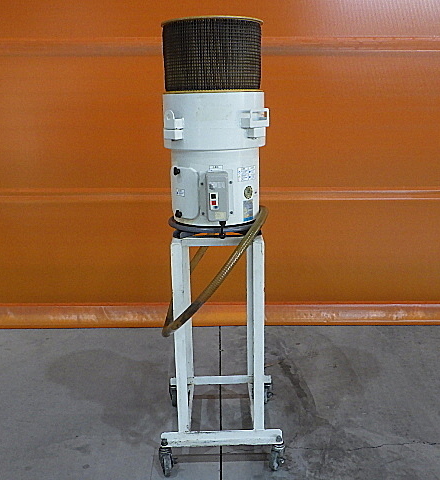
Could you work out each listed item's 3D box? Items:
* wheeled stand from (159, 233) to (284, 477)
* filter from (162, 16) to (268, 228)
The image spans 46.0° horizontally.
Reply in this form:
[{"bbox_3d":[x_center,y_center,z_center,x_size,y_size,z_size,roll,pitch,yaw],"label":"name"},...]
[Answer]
[{"bbox_3d":[0.001,0.392,2.068,0.469,0.914,0.510,-1,15,0],"label":"wheeled stand"},{"bbox_3d":[-0.013,-0.410,1.867,0.381,0.687,0.386,-1,15,0],"label":"filter"}]

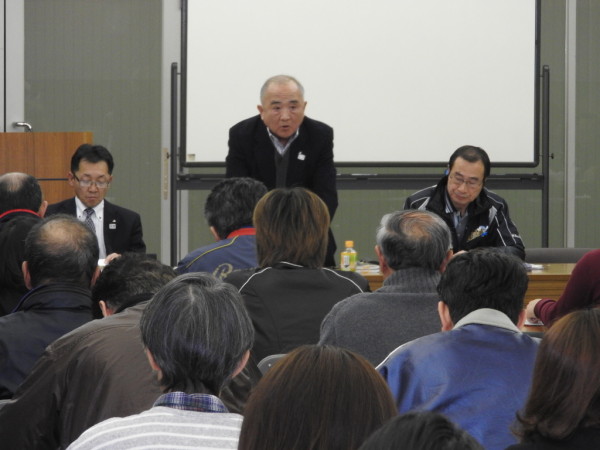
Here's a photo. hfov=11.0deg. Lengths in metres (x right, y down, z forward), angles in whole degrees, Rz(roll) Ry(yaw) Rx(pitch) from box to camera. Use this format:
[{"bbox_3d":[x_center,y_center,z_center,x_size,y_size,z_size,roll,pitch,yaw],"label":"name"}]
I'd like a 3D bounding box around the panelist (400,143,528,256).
[{"bbox_3d":[0.659,0.273,12.509,0.500,1.220,0.720,0,3,5],"label":"panelist"}]

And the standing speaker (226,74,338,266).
[{"bbox_3d":[-0.074,0.135,12.550,0.470,1.490,0.580,0,3,-1],"label":"standing speaker"}]

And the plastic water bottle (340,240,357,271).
[{"bbox_3d":[0.193,0.124,12.229,0.062,0.132,0.062,0,3,0],"label":"plastic water bottle"}]

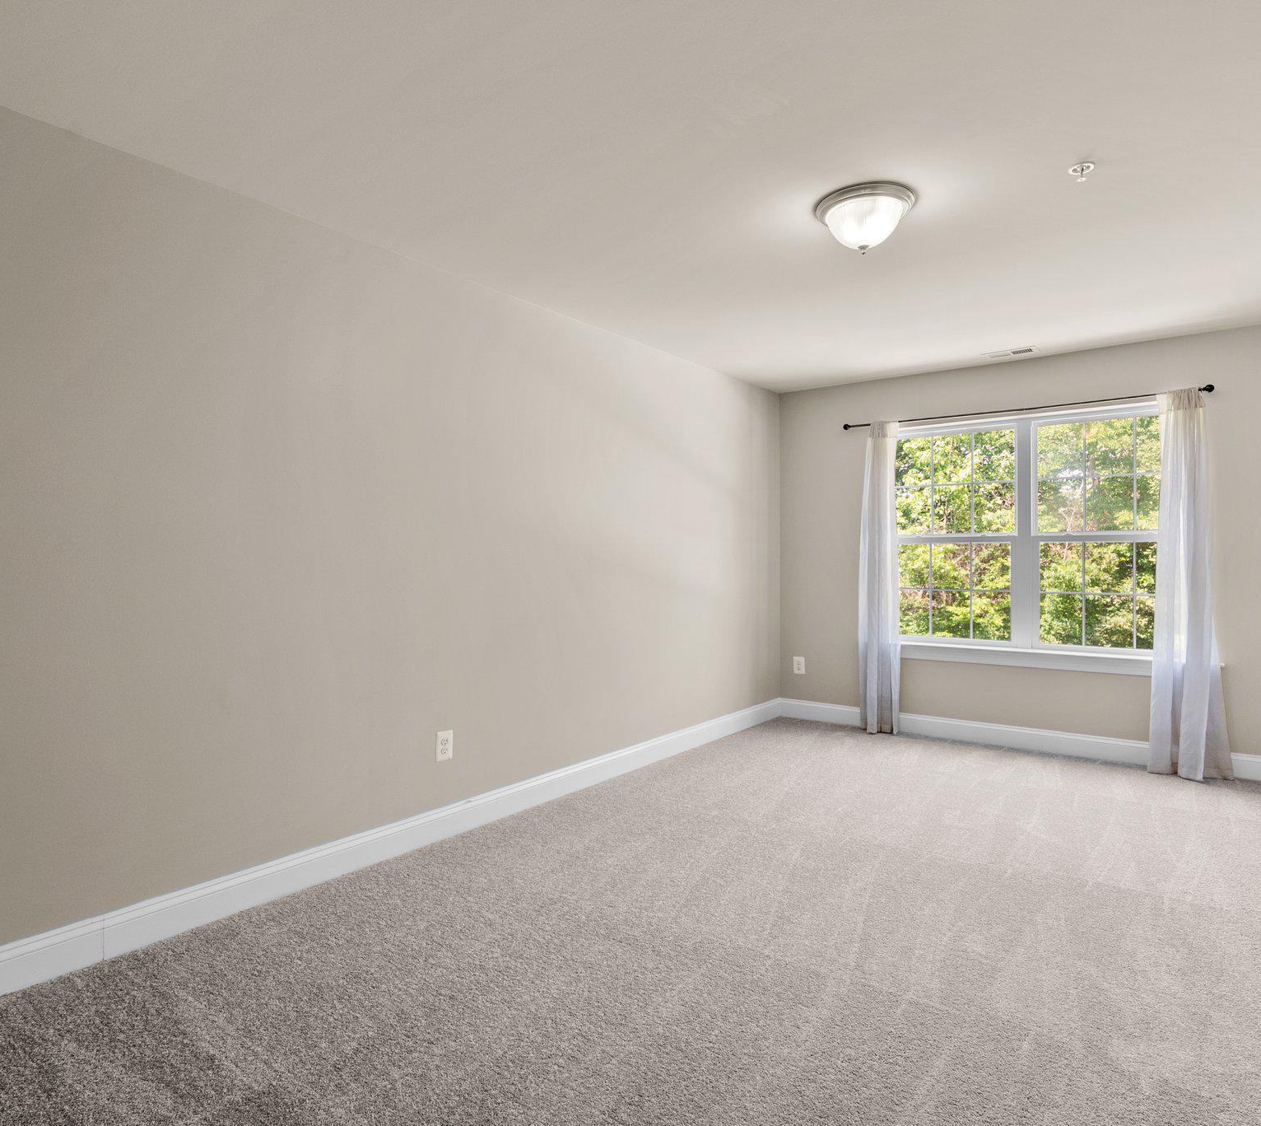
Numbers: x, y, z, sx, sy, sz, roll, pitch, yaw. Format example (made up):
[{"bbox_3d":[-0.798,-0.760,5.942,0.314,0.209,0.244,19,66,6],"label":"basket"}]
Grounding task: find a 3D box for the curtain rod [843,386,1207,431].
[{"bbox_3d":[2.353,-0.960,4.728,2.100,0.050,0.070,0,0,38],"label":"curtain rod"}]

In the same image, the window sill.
[{"bbox_3d":[2.477,0.591,4.723,1.950,0.105,0.100,0,0,38],"label":"window sill"}]

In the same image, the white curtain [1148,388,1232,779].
[{"bbox_3d":[3.082,0.107,4.130,0.375,2.130,0.140,0,0,38],"label":"white curtain"}]

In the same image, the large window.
[{"bbox_3d":[2.493,-0.189,4.744,1.810,1.470,0.100,0,0,38],"label":"large window"}]

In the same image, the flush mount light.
[{"bbox_3d":[0.822,-1.170,2.632,0.344,0.172,0.344,0,0,0],"label":"flush mount light"}]

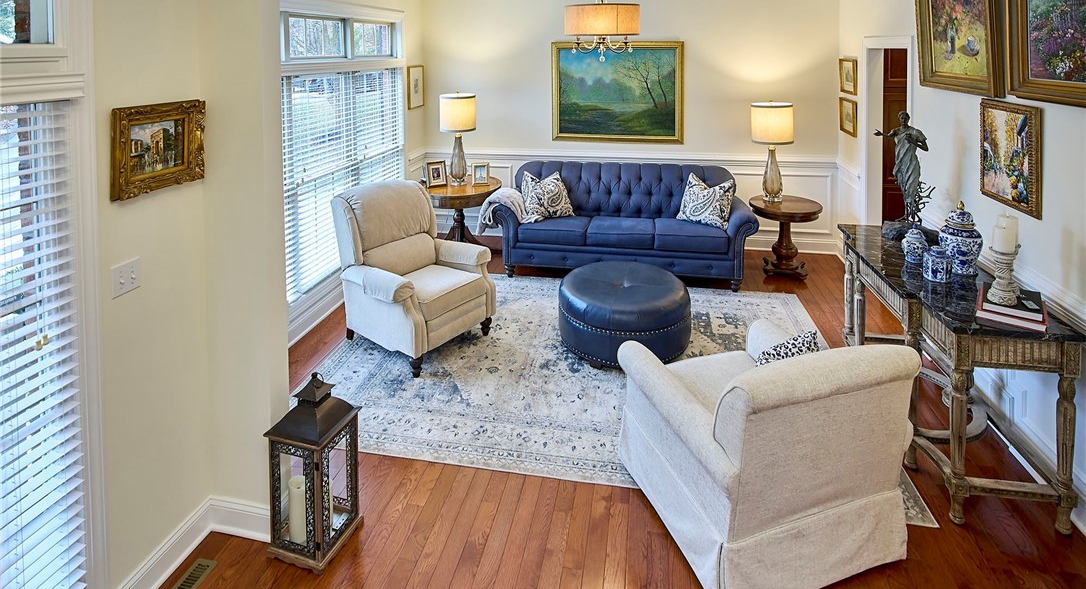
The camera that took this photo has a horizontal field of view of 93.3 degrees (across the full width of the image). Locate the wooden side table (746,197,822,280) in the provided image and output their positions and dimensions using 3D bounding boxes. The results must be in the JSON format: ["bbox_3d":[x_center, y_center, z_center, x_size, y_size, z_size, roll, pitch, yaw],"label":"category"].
[{"bbox_3d":[2.148,-0.513,4.566,0.598,0.622,0.598,4,21,11],"label":"wooden side table"}]

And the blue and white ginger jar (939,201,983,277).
[{"bbox_3d":[2.045,-0.276,2.500,0.185,0.355,0.185,4,24,10],"label":"blue and white ginger jar"}]

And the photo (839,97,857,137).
[{"bbox_3d":[2.737,-1.586,4.600,0.030,0.310,0.340,4,24,10],"label":"photo"}]

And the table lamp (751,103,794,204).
[{"bbox_3d":[2.058,-1.295,4.700,0.360,0.880,0.360,4,24,10],"label":"table lamp"}]

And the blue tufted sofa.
[{"bbox_3d":[0.723,-0.709,4.741,2.205,0.933,0.931,3,21,8],"label":"blue tufted sofa"}]

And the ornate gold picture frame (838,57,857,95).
[{"bbox_3d":[2.700,-1.919,4.523,0.034,0.323,0.372,4,21,11],"label":"ornate gold picture frame"}]

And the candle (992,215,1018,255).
[{"bbox_3d":[1.939,-0.255,2.150,0.082,0.150,0.082,4,24,10],"label":"candle"}]

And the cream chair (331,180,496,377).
[{"bbox_3d":[-0.924,-0.222,3.618,0.931,1.040,0.804,15,26,35],"label":"cream chair"}]

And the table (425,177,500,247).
[{"bbox_3d":[-0.800,-0.762,5.070,0.804,0.724,0.804,4,21,11],"label":"table"}]

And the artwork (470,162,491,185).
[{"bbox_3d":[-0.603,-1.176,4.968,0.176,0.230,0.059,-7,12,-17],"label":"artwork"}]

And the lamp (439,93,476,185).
[{"bbox_3d":[-0.832,-1.549,5.150,0.360,0.880,0.360,4,24,10],"label":"lamp"}]

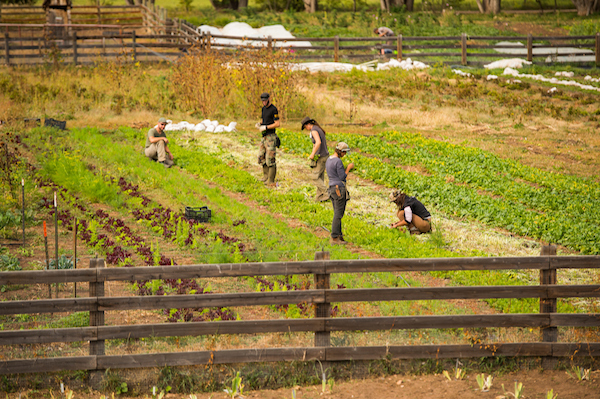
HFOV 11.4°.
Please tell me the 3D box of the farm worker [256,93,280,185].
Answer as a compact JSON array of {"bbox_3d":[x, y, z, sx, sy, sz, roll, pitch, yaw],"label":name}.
[{"bbox_3d":[-0.614,-1.179,58.400,0.440,1.790,0.520,-5,7,-44],"label":"farm worker"}]

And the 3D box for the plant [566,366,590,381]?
[{"bbox_3d":[3.066,1.916,33.000,0.250,0.140,0.190,0,6,0],"label":"plant"}]

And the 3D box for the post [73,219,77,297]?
[{"bbox_3d":[-3.022,0.811,40.200,0.040,1.150,0.040,0,5,0],"label":"post"}]

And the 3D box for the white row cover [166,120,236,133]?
[{"bbox_3d":[-2.308,-1.644,67.500,1.800,0.280,0.600,0,6,0],"label":"white row cover"}]

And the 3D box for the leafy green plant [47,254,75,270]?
[{"bbox_3d":[-3.334,0.951,41.900,0.400,0.360,0.380,0,5,0],"label":"leafy green plant"}]

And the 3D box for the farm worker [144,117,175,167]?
[{"bbox_3d":[-2.836,-1.144,60.500,0.680,0.920,0.520,6,8,45],"label":"farm worker"}]

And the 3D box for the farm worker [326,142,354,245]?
[{"bbox_3d":[0.647,-0.094,48.500,0.440,1.640,0.450,-4,7,-36],"label":"farm worker"}]

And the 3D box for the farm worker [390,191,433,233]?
[{"bbox_3d":[1.806,0.212,49.000,0.740,0.740,0.520,-1,5,-10],"label":"farm worker"}]

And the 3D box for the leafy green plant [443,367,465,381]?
[{"bbox_3d":[1.690,1.916,33.000,0.230,0.140,0.180,0,6,0],"label":"leafy green plant"}]

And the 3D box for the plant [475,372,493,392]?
[{"bbox_3d":[1.922,1.917,31.400,0.180,0.210,0.150,0,5,0],"label":"plant"}]

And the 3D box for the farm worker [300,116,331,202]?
[{"bbox_3d":[0.282,-0.727,54.500,0.540,1.560,0.460,0,5,0],"label":"farm worker"}]

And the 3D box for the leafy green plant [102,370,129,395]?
[{"bbox_3d":[-1.988,1.972,32.300,0.270,0.240,0.230,0,6,0],"label":"leafy green plant"}]

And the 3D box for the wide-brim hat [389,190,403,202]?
[{"bbox_3d":[1.561,-0.046,49.000,0.260,0.140,0.220,-36,10,-5],"label":"wide-brim hat"}]

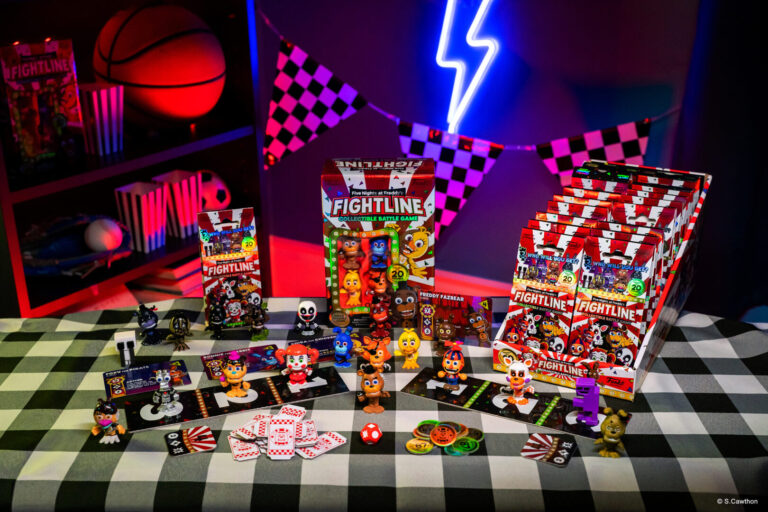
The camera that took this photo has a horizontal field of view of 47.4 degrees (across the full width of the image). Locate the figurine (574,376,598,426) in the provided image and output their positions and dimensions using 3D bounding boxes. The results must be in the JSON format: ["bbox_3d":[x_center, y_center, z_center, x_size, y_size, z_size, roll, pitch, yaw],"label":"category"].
[{"bbox_3d":[0.231,0.165,0.996,0.030,0.056,0.021,10,22,26],"label":"figurine"}]

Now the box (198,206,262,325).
[{"bbox_3d":[-0.192,0.013,1.091,0.069,0.154,0.033,-6,21,-14],"label":"box"}]

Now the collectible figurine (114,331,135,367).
[{"bbox_3d":[-0.297,0.108,1.007,0.024,0.037,0.017,-8,22,-20],"label":"collectible figurine"}]

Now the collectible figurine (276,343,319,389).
[{"bbox_3d":[-0.095,0.117,0.959,0.048,0.045,0.028,-3,21,-6],"label":"collectible figurine"}]

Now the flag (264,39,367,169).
[{"bbox_3d":[-0.189,-0.291,1.891,0.225,0.260,0.013,38,29,7],"label":"flag"}]

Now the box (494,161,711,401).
[{"bbox_3d":[0.317,0.011,1.227,0.179,0.188,0.415,10,22,26],"label":"box"}]

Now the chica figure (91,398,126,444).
[{"bbox_3d":[-0.304,0.182,0.968,0.037,0.050,0.030,-2,20,-6],"label":"chica figure"}]

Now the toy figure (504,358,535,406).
[{"bbox_3d":[0.159,0.148,1.041,0.041,0.059,0.028,8,21,23],"label":"toy figure"}]

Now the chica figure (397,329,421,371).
[{"bbox_3d":[0.031,0.119,1.131,0.034,0.054,0.028,1,20,5],"label":"chica figure"}]

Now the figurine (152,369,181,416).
[{"bbox_3d":[-0.224,0.138,0.903,0.028,0.047,0.026,-7,21,-17],"label":"figurine"}]

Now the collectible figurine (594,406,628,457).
[{"bbox_3d":[0.214,0.165,0.826,0.031,0.048,0.028,5,21,16],"label":"collectible figurine"}]

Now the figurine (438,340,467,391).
[{"bbox_3d":[0.074,0.116,0.944,0.032,0.055,0.028,4,21,13],"label":"figurine"}]

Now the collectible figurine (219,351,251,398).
[{"bbox_3d":[-0.159,0.124,0.934,0.033,0.050,0.029,-2,20,-4],"label":"collectible figurine"}]

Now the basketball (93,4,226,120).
[{"bbox_3d":[-0.417,-0.351,1.632,0.239,0.239,0.239,0,20,0],"label":"basketball"}]

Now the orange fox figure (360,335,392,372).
[{"bbox_3d":[-0.009,0.111,0.977,0.035,0.046,0.030,0,20,0],"label":"orange fox figure"}]

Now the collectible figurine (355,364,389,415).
[{"bbox_3d":[-0.011,0.154,1.025,0.040,0.059,0.031,1,20,4],"label":"collectible figurine"}]

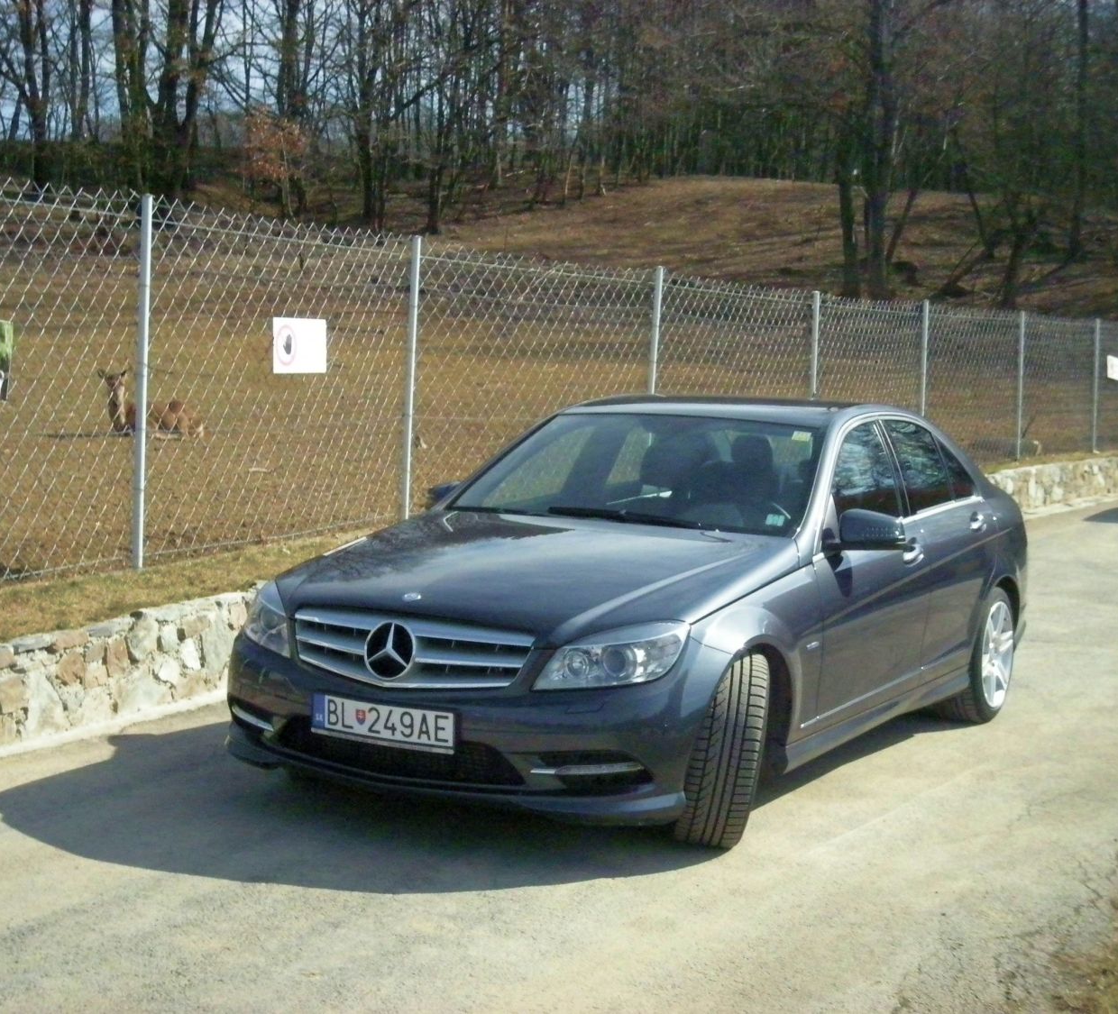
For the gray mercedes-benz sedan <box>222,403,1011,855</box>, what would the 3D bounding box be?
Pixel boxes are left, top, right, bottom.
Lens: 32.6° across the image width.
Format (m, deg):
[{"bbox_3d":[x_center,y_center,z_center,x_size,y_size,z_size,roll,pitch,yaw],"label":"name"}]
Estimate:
[{"bbox_3d":[0.595,0.249,7.772,1.850,1.440,4.590,4,5,29],"label":"gray mercedes-benz sedan"}]

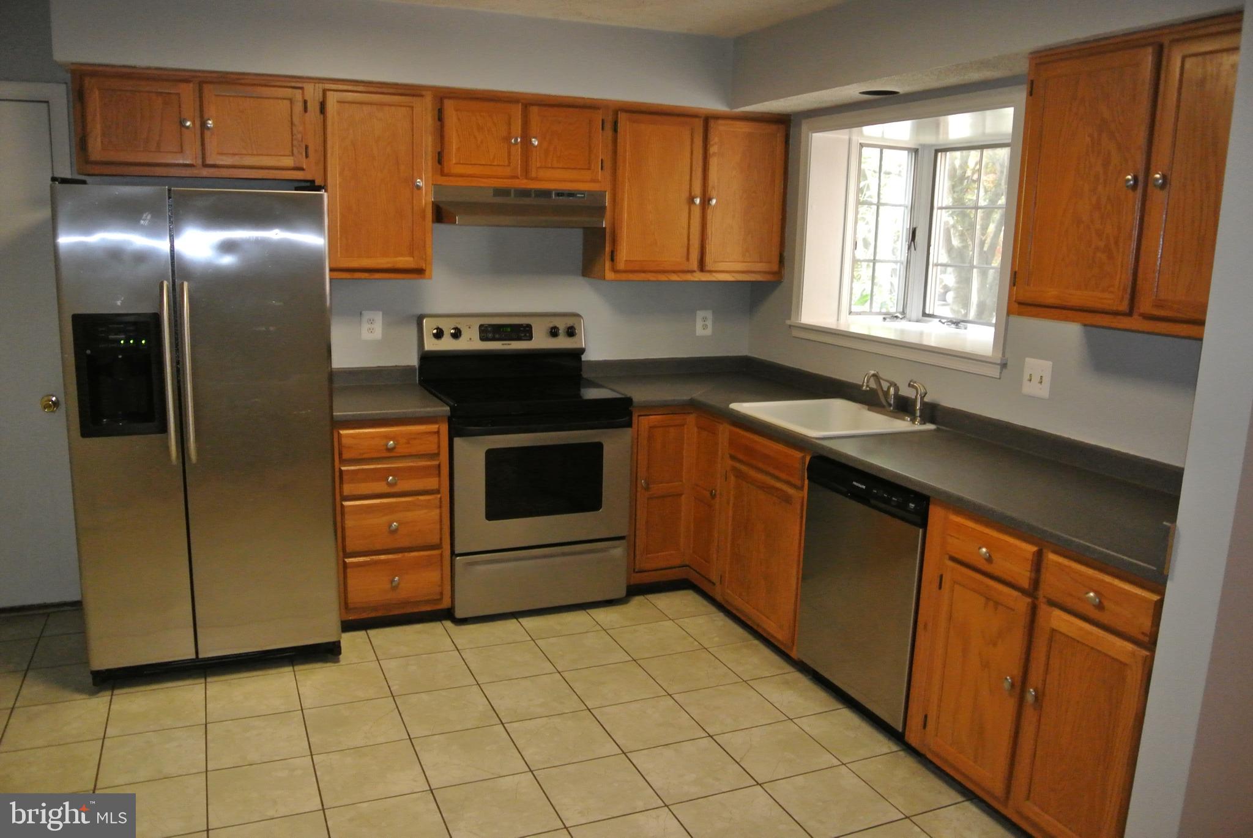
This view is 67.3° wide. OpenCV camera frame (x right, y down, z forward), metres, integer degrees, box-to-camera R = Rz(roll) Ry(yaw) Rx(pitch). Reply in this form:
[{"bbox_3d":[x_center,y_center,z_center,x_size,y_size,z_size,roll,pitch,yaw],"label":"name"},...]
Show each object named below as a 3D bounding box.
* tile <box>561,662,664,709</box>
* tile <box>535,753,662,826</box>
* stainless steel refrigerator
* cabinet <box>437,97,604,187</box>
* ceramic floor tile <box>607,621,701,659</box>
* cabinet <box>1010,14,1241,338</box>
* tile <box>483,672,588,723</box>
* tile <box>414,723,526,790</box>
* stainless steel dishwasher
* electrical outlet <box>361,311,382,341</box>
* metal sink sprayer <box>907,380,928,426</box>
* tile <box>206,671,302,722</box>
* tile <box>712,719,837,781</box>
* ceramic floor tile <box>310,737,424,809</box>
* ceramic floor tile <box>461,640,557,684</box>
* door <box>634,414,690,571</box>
[{"bbox_3d":[-0.045,0.958,3.391,0.300,0.010,0.300,-3,11,-23],"label":"tile"},{"bbox_3d":[-0.082,1.080,2.735,0.301,0.010,0.301,-3,12,-23],"label":"tile"},{"bbox_3d":[-1.558,0.011,3.499,0.857,1.735,0.799,-3,11,-23],"label":"stainless steel refrigerator"},{"bbox_3d":[-0.477,-1.167,4.001,0.762,0.372,0.333,-3,12,-23],"label":"cabinet"},{"bbox_3d":[0.114,0.889,3.794,0.301,0.010,0.301,-3,12,-23],"label":"ceramic floor tile"},{"bbox_3d":[1.469,-0.608,2.437,0.324,0.751,0.890,-3,12,-23],"label":"cabinet"},{"bbox_3d":[-0.324,0.971,3.272,0.300,0.010,0.300,-3,11,-23],"label":"tile"},{"bbox_3d":[-0.479,1.033,2.875,0.302,0.012,0.302,-3,11,-23],"label":"tile"},{"bbox_3d":[1.011,0.540,3.169,0.610,0.783,0.602,-3,12,-23],"label":"stainless steel dishwasher"},{"bbox_3d":[-1.110,-0.409,4.114,0.083,0.123,0.010,-3,11,-23],"label":"electrical outlet"},{"bbox_3d":[1.102,-0.066,3.575,0.080,0.172,0.045,0,11,-12],"label":"metal sink sprayer"},{"bbox_3d":[-1.270,0.950,3.203,0.301,0.010,0.301,-3,12,-23],"label":"tile"},{"bbox_3d":[0.474,1.055,2.975,0.301,0.010,0.301,-3,12,-23],"label":"tile"},{"bbox_3d":[-0.756,1.049,2.776,0.301,0.010,0.301,-3,12,-23],"label":"ceramic floor tile"},{"bbox_3d":[-0.444,0.922,3.565,0.301,0.010,0.301,-3,12,-23],"label":"ceramic floor tile"},{"bbox_3d":[0.155,0.318,4.116,0.268,0.700,0.020,-3,12,-23],"label":"door"}]

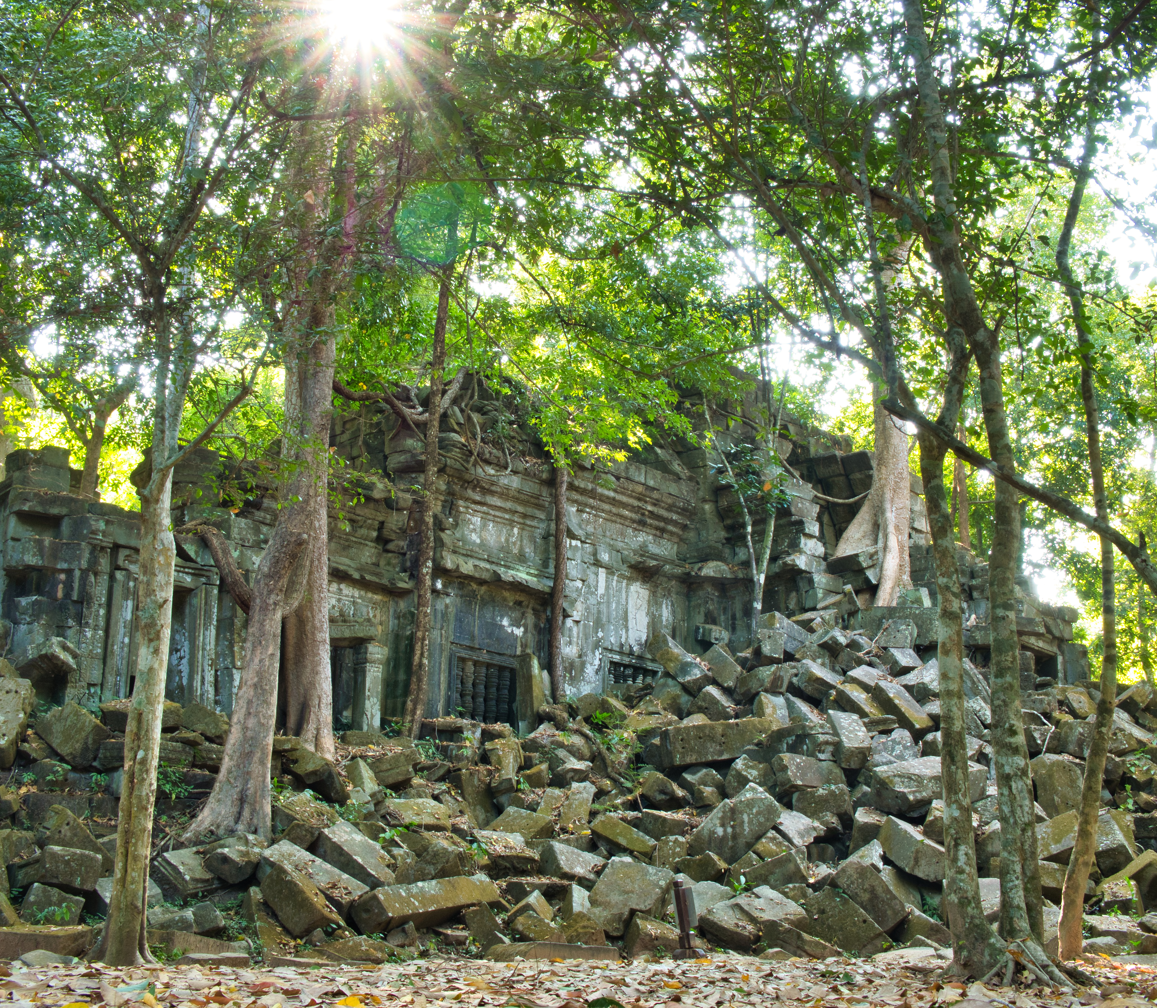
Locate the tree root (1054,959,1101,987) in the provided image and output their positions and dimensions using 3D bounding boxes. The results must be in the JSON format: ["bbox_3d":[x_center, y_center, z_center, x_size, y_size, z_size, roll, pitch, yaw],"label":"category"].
[{"bbox_3d":[2.957,2.791,9.200,0.200,0.140,0.420,0,-15,0],"label":"tree root"}]

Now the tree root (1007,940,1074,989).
[{"bbox_3d":[2.703,2.712,9.100,0.330,0.250,0.480,0,-15,0],"label":"tree root"}]

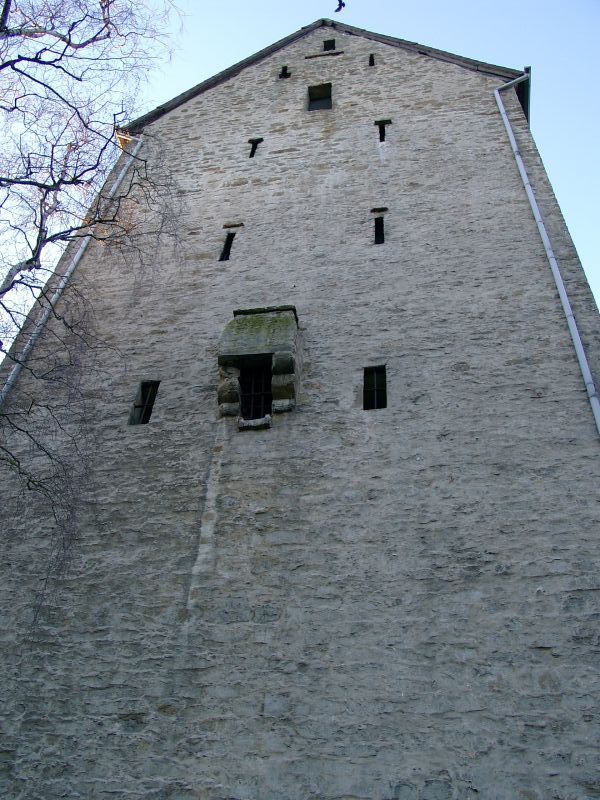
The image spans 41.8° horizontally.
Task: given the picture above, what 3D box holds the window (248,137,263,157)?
[{"bbox_3d":[-1.109,-6.044,19.203,0.370,1.093,0.220,-4,-49,9],"label":"window"}]

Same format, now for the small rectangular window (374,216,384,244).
[{"bbox_3d":[1.561,-3.213,15.329,0.173,1.013,0.220,-4,-49,9],"label":"small rectangular window"}]

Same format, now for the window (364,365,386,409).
[{"bbox_3d":[1.151,-0.114,11.877,0.343,0.978,0.220,-4,-49,9],"label":"window"}]

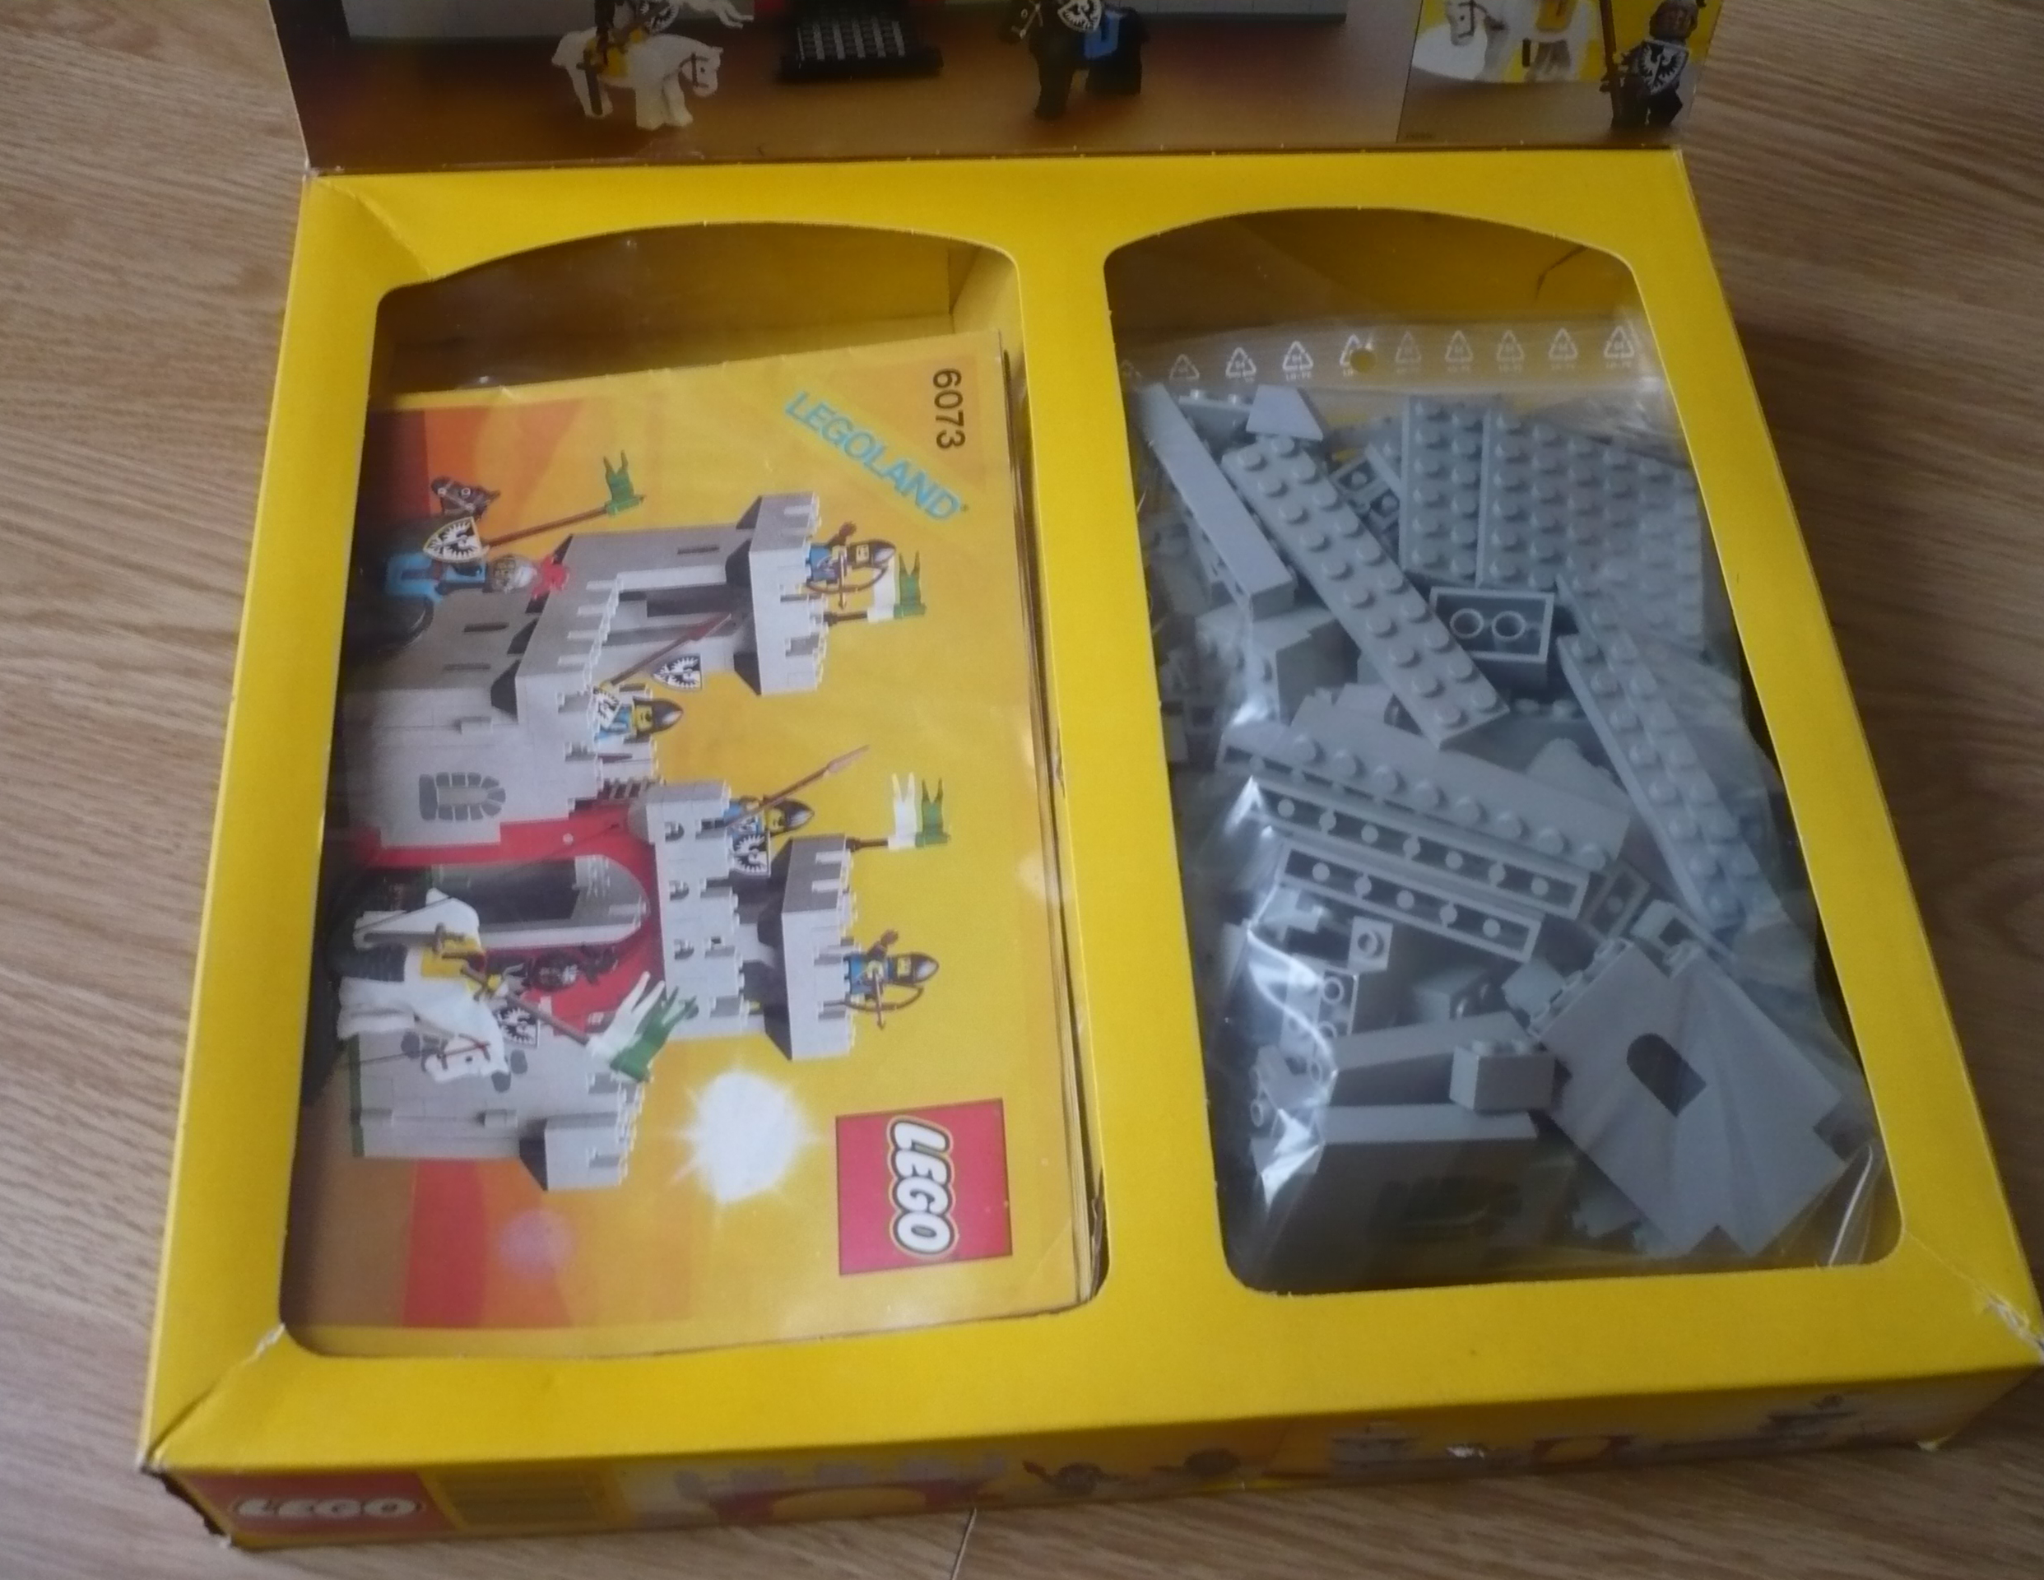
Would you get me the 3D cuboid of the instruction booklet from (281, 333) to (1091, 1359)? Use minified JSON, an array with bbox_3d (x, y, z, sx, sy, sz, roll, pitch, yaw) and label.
[{"bbox_3d":[-0.067,0.000,0.390,0.142,0.006,0.214,-6,55,2],"label":"instruction booklet"}]

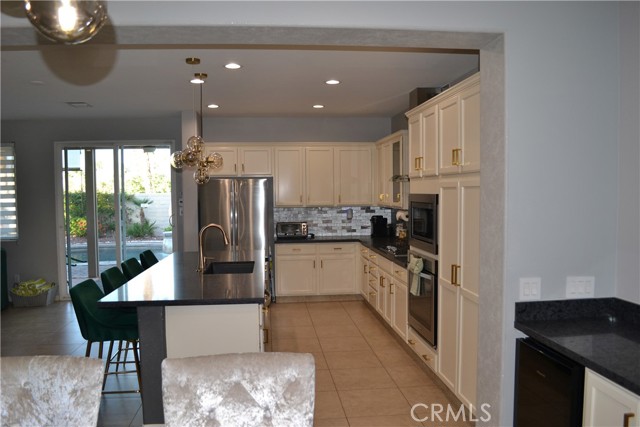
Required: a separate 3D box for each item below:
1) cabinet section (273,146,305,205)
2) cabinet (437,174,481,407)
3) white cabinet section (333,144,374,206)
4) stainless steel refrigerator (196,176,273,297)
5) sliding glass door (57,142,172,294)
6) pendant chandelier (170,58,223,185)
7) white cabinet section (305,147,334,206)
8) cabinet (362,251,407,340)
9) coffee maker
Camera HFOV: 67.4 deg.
[{"bbox_3d":[-0.476,-0.557,7.380,0.451,0.899,0.322,0,2,-7],"label":"cabinet section"},{"bbox_3d":[1.301,0.532,3.469,0.610,1.590,0.870,-1,2,-7],"label":"cabinet"},{"bbox_3d":[0.498,-0.561,7.493,0.595,0.899,0.322,0,2,-7],"label":"white cabinet section"},{"bbox_3d":[-1.183,0.436,6.826,0.935,1.815,0.780,0,2,-6],"label":"stainless steel refrigerator"},{"bbox_3d":[-3.070,0.120,7.292,1.740,2.410,0.120,0,2,-6],"label":"sliding glass door"},{"bbox_3d":[-1.115,-0.798,4.294,0.460,1.081,0.530,-1,2,-7],"label":"pendant chandelier"},{"bbox_3d":[-0.025,-0.559,7.432,0.457,0.899,0.322,0,2,-7],"label":"white cabinet section"},{"bbox_3d":[1.077,0.901,5.873,0.600,0.800,2.060,0,2,-6],"label":"cabinet"},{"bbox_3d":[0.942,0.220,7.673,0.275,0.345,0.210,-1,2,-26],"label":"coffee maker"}]

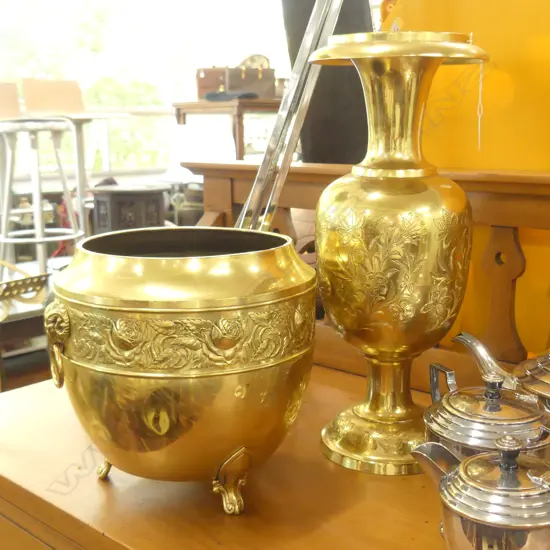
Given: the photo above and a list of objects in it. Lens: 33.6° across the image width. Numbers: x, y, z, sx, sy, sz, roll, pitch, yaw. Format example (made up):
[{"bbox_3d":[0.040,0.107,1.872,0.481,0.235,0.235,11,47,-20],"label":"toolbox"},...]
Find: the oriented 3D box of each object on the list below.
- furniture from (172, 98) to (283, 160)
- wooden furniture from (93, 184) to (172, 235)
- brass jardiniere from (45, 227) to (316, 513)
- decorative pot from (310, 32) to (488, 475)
[{"bbox_3d":[-0.119,-0.713,5.881,0.720,0.790,1.469,-4,11,-20],"label":"furniture"},{"bbox_3d":[-0.695,-0.216,4.433,0.382,0.420,0.351,-2,10,-9],"label":"wooden furniture"},{"bbox_3d":[-0.083,0.085,0.884,0.270,0.242,0.250,0,10,0],"label":"brass jardiniere"},{"bbox_3d":[0.124,-0.025,0.952,0.181,0.434,0.181,1,10,7],"label":"decorative pot"}]

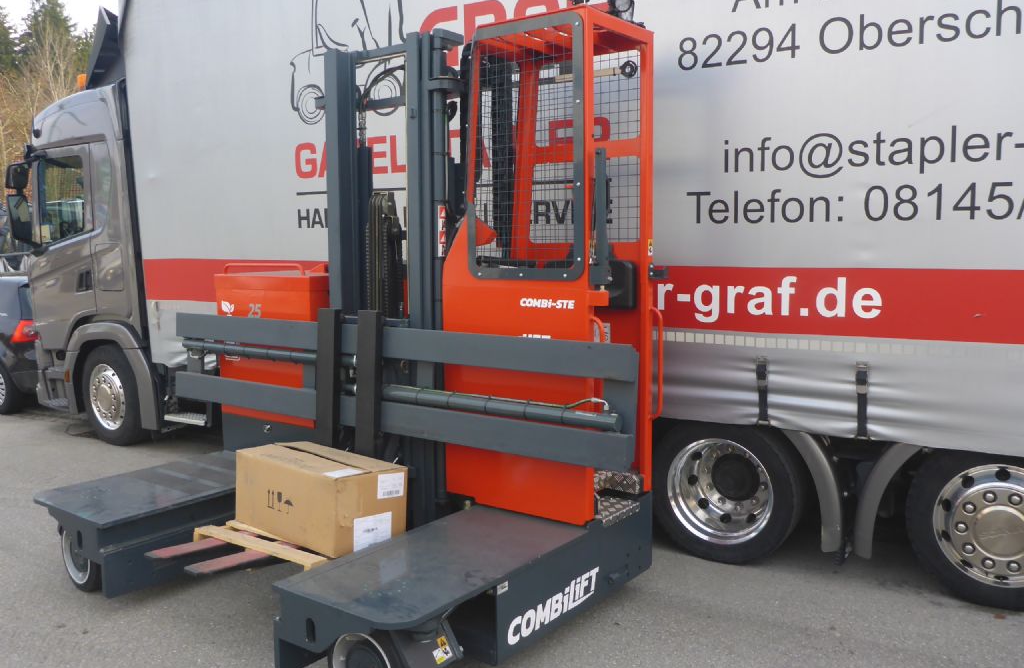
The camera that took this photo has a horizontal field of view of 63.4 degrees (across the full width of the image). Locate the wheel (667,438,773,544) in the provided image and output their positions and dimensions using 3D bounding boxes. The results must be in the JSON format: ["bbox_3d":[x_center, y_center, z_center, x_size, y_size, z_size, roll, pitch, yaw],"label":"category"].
[{"bbox_3d":[1.211,0.869,4.691,0.590,0.590,0.210,3,7,30],"label":"wheel"}]

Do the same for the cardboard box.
[{"bbox_3d":[-0.886,0.742,3.820,0.755,0.325,0.390,5,6,41],"label":"cardboard box"}]

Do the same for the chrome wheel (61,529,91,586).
[{"bbox_3d":[-2.091,1.076,4.081,0.295,0.295,0.120,4,8,35],"label":"chrome wheel"}]

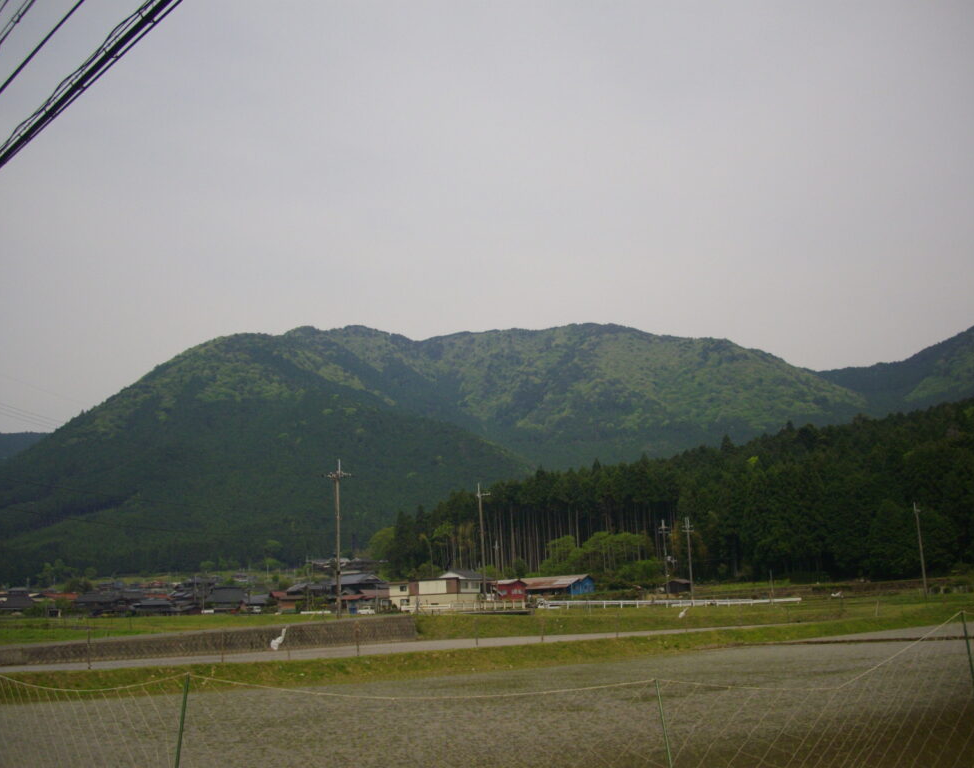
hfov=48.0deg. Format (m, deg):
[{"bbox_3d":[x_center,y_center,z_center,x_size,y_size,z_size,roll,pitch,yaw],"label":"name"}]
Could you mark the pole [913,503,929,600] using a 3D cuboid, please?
[{"bbox_3d":[54.784,21.074,138.000,0.800,12.100,0.600,-6,-10,21],"label":"pole"}]

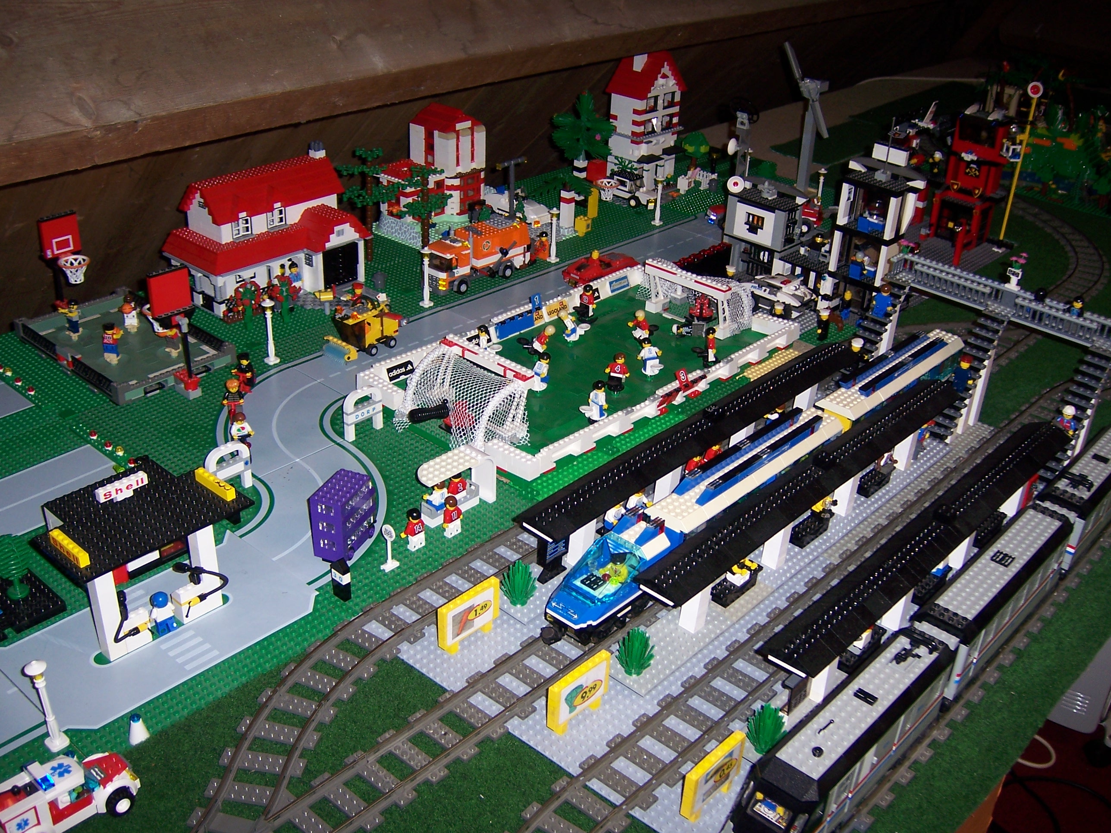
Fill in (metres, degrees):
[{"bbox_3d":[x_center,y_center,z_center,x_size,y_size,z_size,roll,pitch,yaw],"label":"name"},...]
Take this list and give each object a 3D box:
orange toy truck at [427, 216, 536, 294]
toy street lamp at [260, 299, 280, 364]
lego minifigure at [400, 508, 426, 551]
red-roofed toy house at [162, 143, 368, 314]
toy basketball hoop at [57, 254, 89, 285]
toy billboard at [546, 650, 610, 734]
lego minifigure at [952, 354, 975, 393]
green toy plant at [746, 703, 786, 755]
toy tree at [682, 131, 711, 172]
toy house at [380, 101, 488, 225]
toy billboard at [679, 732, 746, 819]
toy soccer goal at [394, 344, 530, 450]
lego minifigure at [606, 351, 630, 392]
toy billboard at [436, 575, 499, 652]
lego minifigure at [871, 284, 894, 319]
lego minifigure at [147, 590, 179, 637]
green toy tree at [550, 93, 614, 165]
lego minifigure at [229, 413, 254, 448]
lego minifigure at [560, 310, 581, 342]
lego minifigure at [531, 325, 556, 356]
[{"bbox_3d":[-0.114,-0.245,1.719,0.056,0.084,0.176,24,35,35],"label":"orange toy truck"},{"bbox_3d":[-0.352,-0.105,1.426,0.018,0.085,0.018,2,29,-1],"label":"toy street lamp"},{"bbox_3d":[-0.133,0.105,1.090,0.017,0.041,0.026,26,36,35],"label":"lego minifigure"},{"bbox_3d":[-0.406,-0.274,1.642,0.151,0.190,0.254,24,35,35],"label":"red-roofed toy house"},{"bbox_3d":[-0.598,-0.180,1.441,0.038,0.029,0.036,26,36,35],"label":"toy basketball hoop"},{"bbox_3d":[0.021,0.215,0.903,0.016,0.043,0.064,26,36,35],"label":"toy billboard"},{"bbox_3d":[0.469,-0.049,1.331,0.014,0.042,0.025,-23,37,-39],"label":"lego minifigure"},{"bbox_3d":[0.162,0.235,0.876,0.033,0.042,0.033,2,28,-1],"label":"green toy plant"},{"bbox_3d":[0.263,-0.500,2.189,0.052,0.078,0.052,26,37,35],"label":"toy tree"},{"bbox_3d":[-0.194,-0.408,1.833,0.100,0.172,0.140,26,37,35],"label":"toy house"},{"bbox_3d":[0.115,0.266,0.850,0.009,0.050,0.064,26,37,35],"label":"toy billboard"},{"bbox_3d":[-0.107,-0.020,1.292,0.146,0.067,0.105,26,36,35],"label":"toy soccer goal"},{"bbox_3d":[0.075,-0.052,1.384,0.025,0.047,0.018,13,31,16],"label":"lego minifigure"},{"bbox_3d":[-0.074,0.173,0.995,0.009,0.050,0.064,26,37,35],"label":"toy billboard"},{"bbox_3d":[0.407,-0.146,1.434,0.014,0.041,0.025,-23,37,-39],"label":"lego minifigure"},{"bbox_3d":[-0.334,0.165,0.980,0.015,0.041,0.025,24,35,35],"label":"lego minifigure"},{"bbox_3d":[0.049,-0.487,1.958,0.100,0.122,0.105,2,29,-1],"label":"green toy tree"},{"bbox_3d":[-0.338,0.018,1.242,0.025,0.042,0.018,-16,33,-31],"label":"lego minifigure"},{"bbox_3d":[0.019,-0.118,1.517,0.024,0.043,0.018,6,37,43],"label":"lego minifigure"},{"bbox_3d":[-0.014,-0.096,1.458,0.018,0.044,0.024,24,26,-14],"label":"lego minifigure"}]

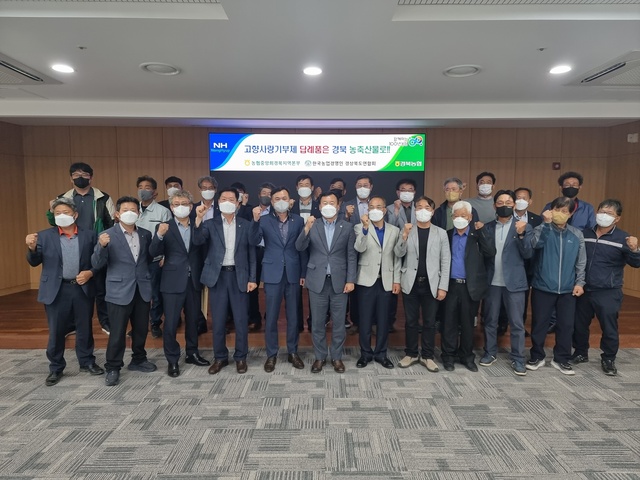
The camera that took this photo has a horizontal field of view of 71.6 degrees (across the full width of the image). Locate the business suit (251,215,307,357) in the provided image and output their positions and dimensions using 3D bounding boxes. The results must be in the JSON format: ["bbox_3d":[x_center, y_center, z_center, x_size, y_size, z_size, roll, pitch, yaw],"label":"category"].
[{"bbox_3d":[-0.404,0.453,4.323,0.526,1.431,0.360,0,5,-3],"label":"business suit"}]

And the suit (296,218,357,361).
[{"bbox_3d":[0.063,0.491,4.305,0.560,1.435,0.350,0,5,1],"label":"suit"}]

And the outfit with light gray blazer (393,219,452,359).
[{"bbox_3d":[1.004,0.523,4.348,0.530,1.355,0.340,0,5,4],"label":"outfit with light gray blazer"}]

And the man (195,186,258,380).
[{"bbox_3d":[-0.920,0.382,4.276,0.588,1.765,0.420,-1,5,-7],"label":"man"}]

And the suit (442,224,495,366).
[{"bbox_3d":[1.431,0.519,4.303,0.530,1.380,0.360,1,5,15],"label":"suit"}]

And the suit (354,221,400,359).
[{"bbox_3d":[0.574,0.504,4.426,0.460,1.405,0.340,0,5,4],"label":"suit"}]

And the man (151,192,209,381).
[{"bbox_3d":[-1.363,0.391,4.334,0.557,1.739,0.420,-1,5,-10],"label":"man"}]

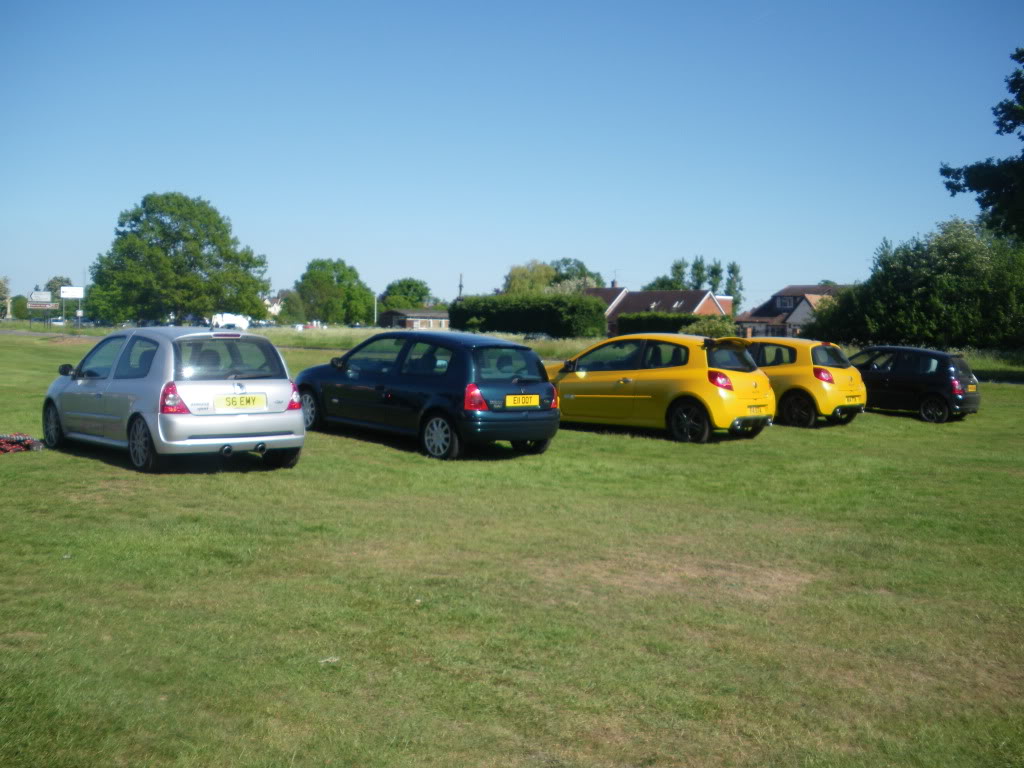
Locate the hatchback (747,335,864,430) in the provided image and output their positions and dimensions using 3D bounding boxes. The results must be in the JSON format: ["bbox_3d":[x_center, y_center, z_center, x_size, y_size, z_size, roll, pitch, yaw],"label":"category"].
[{"bbox_3d":[4.390,-0.101,19.406,1.790,1.480,4.000,-2,5,-44],"label":"hatchback"}]

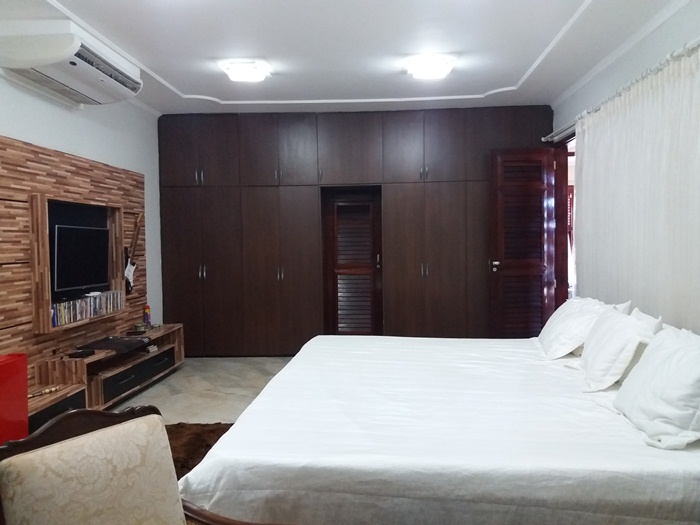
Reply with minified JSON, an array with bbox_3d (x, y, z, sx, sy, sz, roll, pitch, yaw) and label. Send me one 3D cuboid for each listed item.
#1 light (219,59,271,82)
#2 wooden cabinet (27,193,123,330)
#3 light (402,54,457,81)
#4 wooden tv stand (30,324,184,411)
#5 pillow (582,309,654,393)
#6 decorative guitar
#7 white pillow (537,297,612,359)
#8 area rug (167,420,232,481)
[{"bbox_3d":[-0.970,-1.742,5.221,0.430,0.120,0.430,-1,2,4],"label":"light"},{"bbox_3d":[-2.414,-0.005,5.140,0.160,1.104,1.296,-1,2,4],"label":"wooden cabinet"},{"bbox_3d":[0.732,-1.764,5.149,0.430,0.120,0.430,-1,2,4],"label":"light"},{"bbox_3d":[-2.225,0.987,5.564,0.444,0.446,2.105,-1,2,4],"label":"wooden tv stand"},{"bbox_3d":[1.439,0.453,3.129,0.160,0.450,0.650,38,13,14],"label":"pillow"},{"bbox_3d":[-2.365,-0.106,6.254,0.070,0.960,0.330,-1,-20,4],"label":"decorative guitar"},{"bbox_3d":[1.533,0.418,3.944,0.170,0.460,0.680,40,11,9],"label":"white pillow"},{"bbox_3d":[-1.103,1.295,3.489,1.500,0.030,2.000,-1,2,4],"label":"area rug"}]

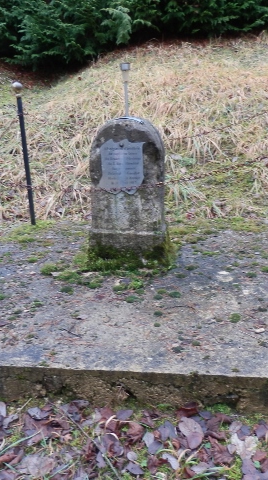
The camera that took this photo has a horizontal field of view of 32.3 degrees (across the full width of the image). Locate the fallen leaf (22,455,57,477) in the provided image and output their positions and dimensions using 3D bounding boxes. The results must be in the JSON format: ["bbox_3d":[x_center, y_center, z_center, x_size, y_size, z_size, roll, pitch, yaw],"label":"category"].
[{"bbox_3d":[-0.348,0.816,1.691,0.123,0.020,0.086,0,18,10],"label":"fallen leaf"}]

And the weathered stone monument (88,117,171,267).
[{"bbox_3d":[-0.047,-0.367,3.358,0.579,1.025,0.267,1,16,14],"label":"weathered stone monument"}]

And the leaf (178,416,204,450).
[{"bbox_3d":[0.224,0.748,1.812,0.100,0.020,0.152,-8,18,-14],"label":"leaf"}]

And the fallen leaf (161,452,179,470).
[{"bbox_3d":[0.140,0.811,1.709,0.035,0.025,0.079,-12,18,-29],"label":"fallen leaf"}]

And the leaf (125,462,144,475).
[{"bbox_3d":[0.001,0.812,1.653,0.069,0.015,0.045,-10,19,-22],"label":"leaf"}]

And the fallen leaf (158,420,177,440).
[{"bbox_3d":[0.129,0.754,1.853,0.059,0.025,0.095,-4,16,-6],"label":"fallen leaf"}]

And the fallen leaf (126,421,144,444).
[{"bbox_3d":[0.004,0.740,1.777,0.070,0.035,0.100,-7,26,-10],"label":"fallen leaf"}]

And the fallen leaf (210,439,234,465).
[{"bbox_3d":[0.321,0.776,1.705,0.071,0.020,0.114,-9,19,-19],"label":"fallen leaf"}]

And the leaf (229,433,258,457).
[{"bbox_3d":[0.401,0.751,1.693,0.110,0.030,0.110,2,23,14],"label":"leaf"}]

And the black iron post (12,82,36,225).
[{"bbox_3d":[-1.002,-0.779,4.318,0.085,1.315,0.085,0,15,9],"label":"black iron post"}]

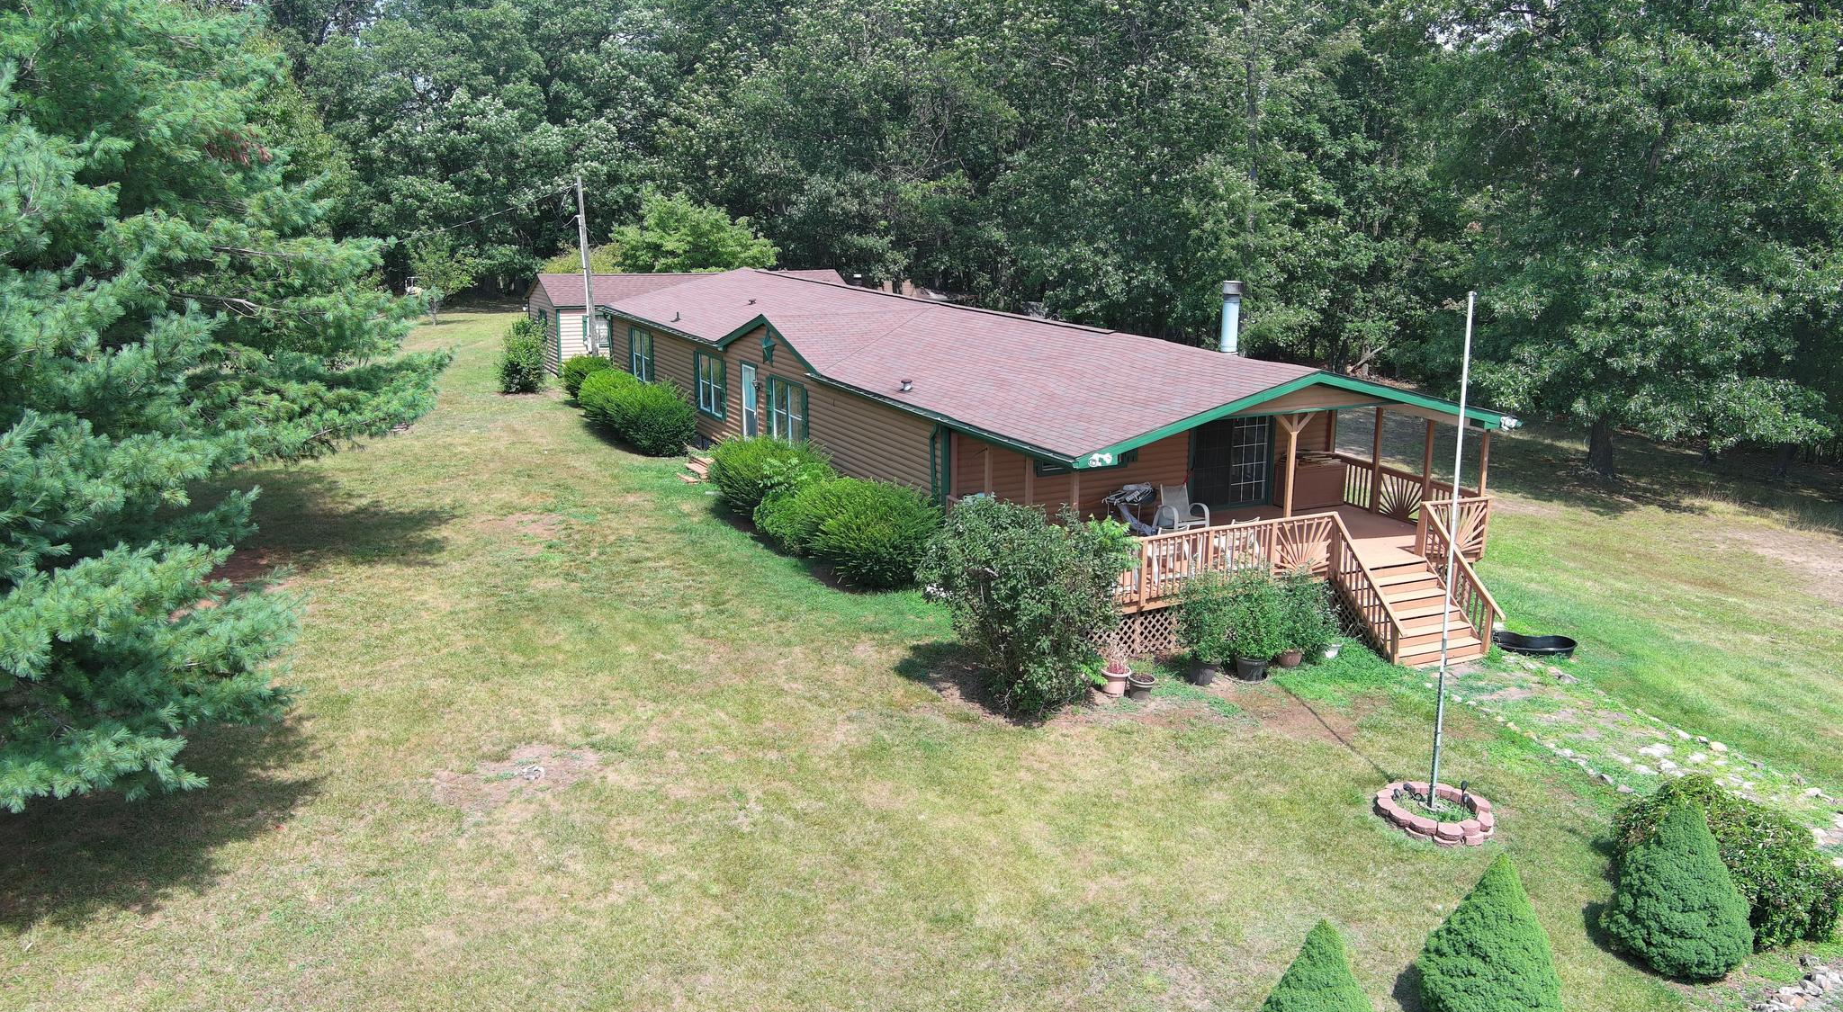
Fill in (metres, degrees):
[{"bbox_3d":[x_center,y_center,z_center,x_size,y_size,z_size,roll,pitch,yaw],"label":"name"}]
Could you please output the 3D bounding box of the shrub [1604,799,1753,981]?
[{"bbox_3d":[7.321,3.593,14.269,1.318,1.654,1.318,-7,14,-26],"label":"shrub"}]

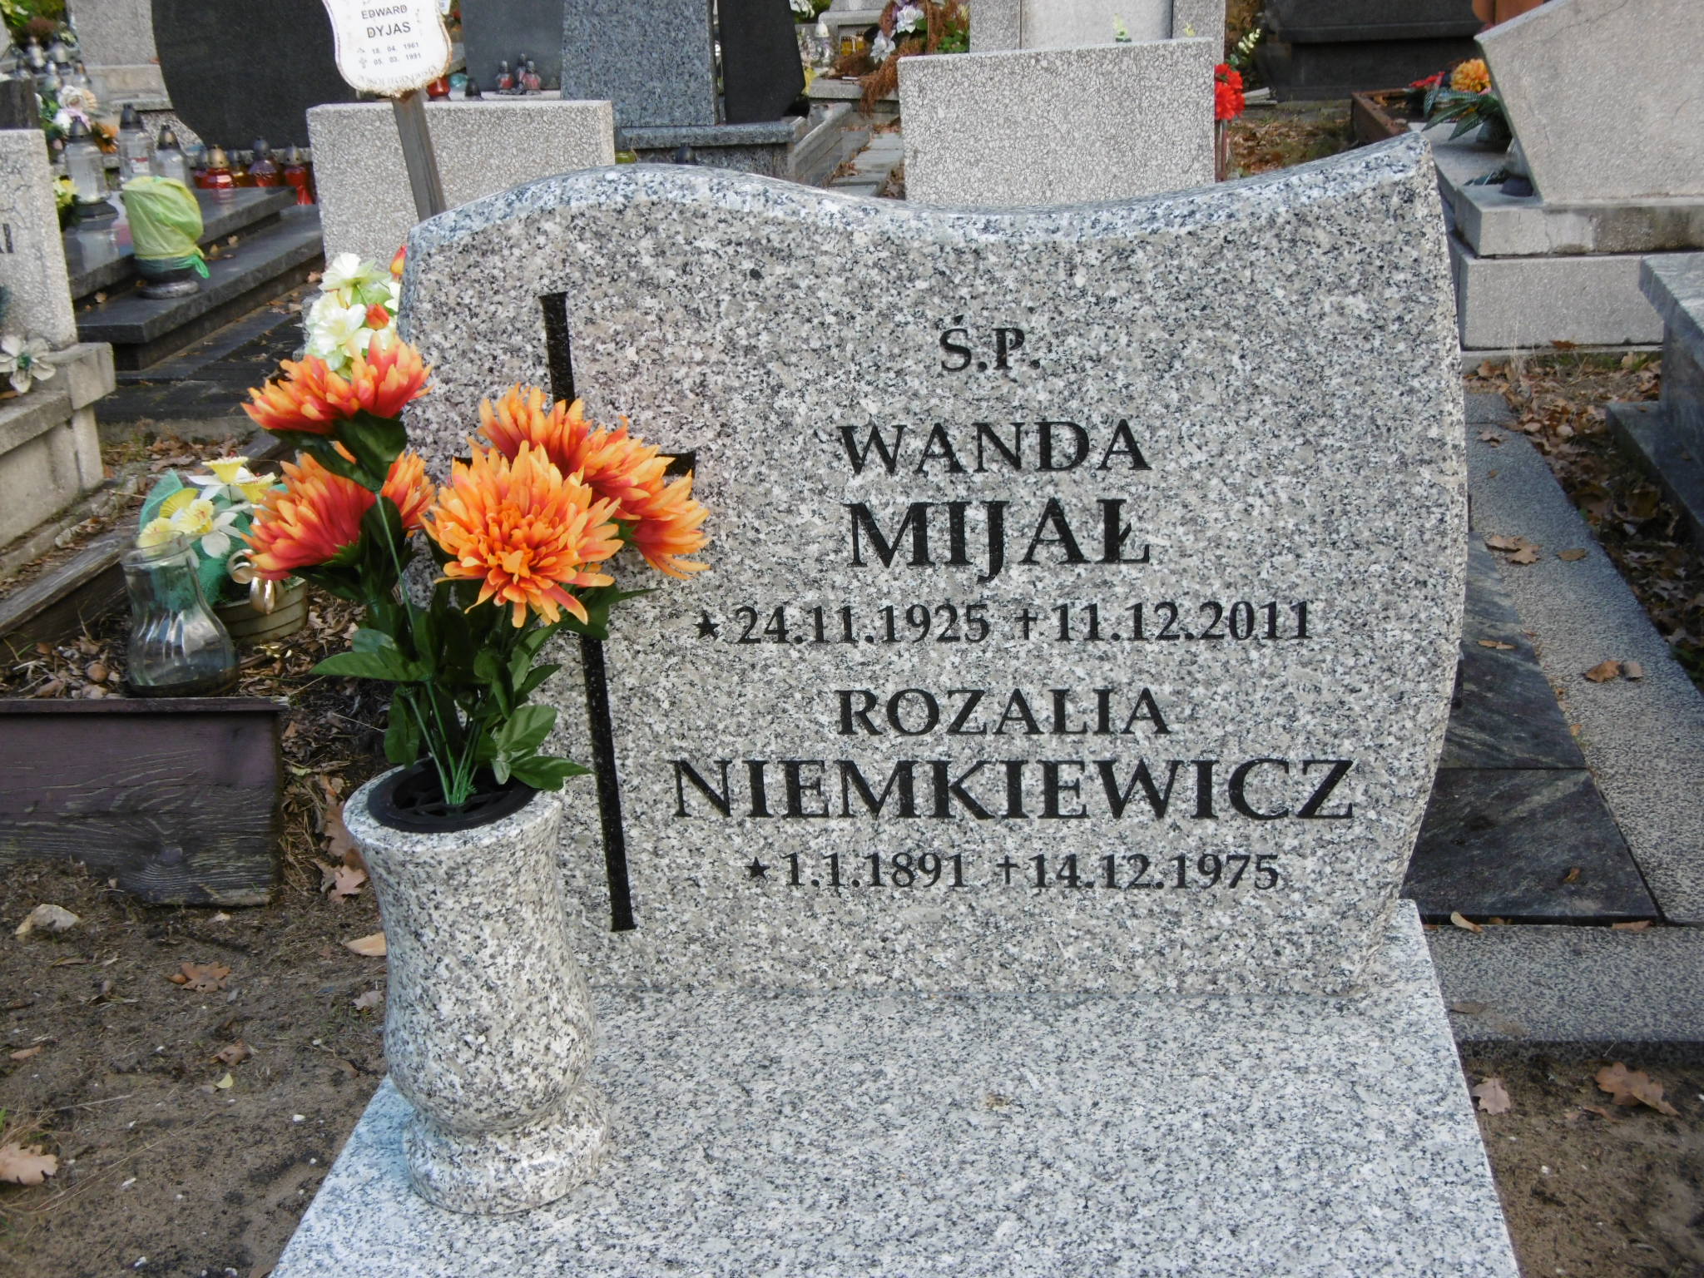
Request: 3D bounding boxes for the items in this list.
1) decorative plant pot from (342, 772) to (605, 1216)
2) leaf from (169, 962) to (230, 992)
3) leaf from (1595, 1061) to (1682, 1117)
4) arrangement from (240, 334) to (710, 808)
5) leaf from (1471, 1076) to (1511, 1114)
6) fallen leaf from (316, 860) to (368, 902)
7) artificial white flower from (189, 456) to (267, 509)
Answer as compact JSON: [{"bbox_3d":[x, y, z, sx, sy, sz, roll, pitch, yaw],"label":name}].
[{"bbox_3d":[-0.261,0.243,1.493,0.147,0.285,0.147,-3,21,1],"label":"decorative plant pot"},{"bbox_3d":[-0.692,0.358,2.245,0.060,0.015,0.055,-1,21,7],"label":"leaf"},{"bbox_3d":[0.721,0.413,1.946,0.070,0.025,0.075,-1,21,7],"label":"leaf"},{"bbox_3d":[-0.244,-0.027,1.375,0.290,0.310,0.230,-1,21,7],"label":"arrangement"},{"bbox_3d":[0.592,0.422,1.962,0.034,0.012,0.062,-1,21,7],"label":"leaf"},{"bbox_3d":[-0.584,0.277,2.425,0.050,0.025,0.075,-1,21,7],"label":"fallen leaf"},{"bbox_3d":[-0.701,-0.177,2.380,0.086,0.042,0.075,-1,21,7],"label":"artificial white flower"}]

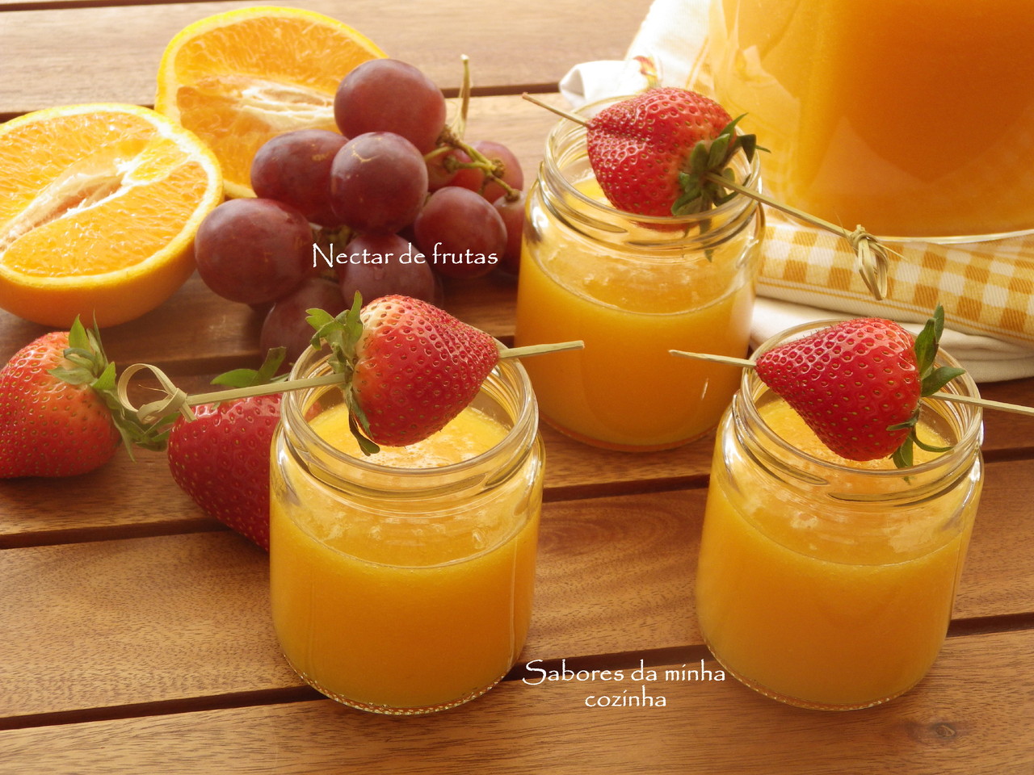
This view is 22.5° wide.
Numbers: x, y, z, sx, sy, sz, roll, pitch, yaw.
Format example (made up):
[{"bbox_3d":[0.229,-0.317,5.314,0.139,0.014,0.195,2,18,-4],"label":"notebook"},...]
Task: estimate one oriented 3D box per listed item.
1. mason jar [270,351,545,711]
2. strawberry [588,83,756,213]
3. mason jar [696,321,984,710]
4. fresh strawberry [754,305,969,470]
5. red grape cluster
[{"bbox_3d":[-0.027,0.031,0.640,0.066,0.078,0.066,3,40,-2],"label":"mason jar"},{"bbox_3d":[0.035,-0.058,0.652,0.042,0.037,0.037,25,44,22],"label":"strawberry"},{"bbox_3d":[0.081,0.031,0.650,0.066,0.078,0.066,5,40,0],"label":"mason jar"},{"bbox_3d":[0.077,-0.001,0.590,0.046,0.036,0.036,9,40,4],"label":"fresh strawberry"},{"bbox_3d":[-0.040,-0.053,0.755,0.073,0.056,0.109,33,48,29],"label":"red grape cluster"}]

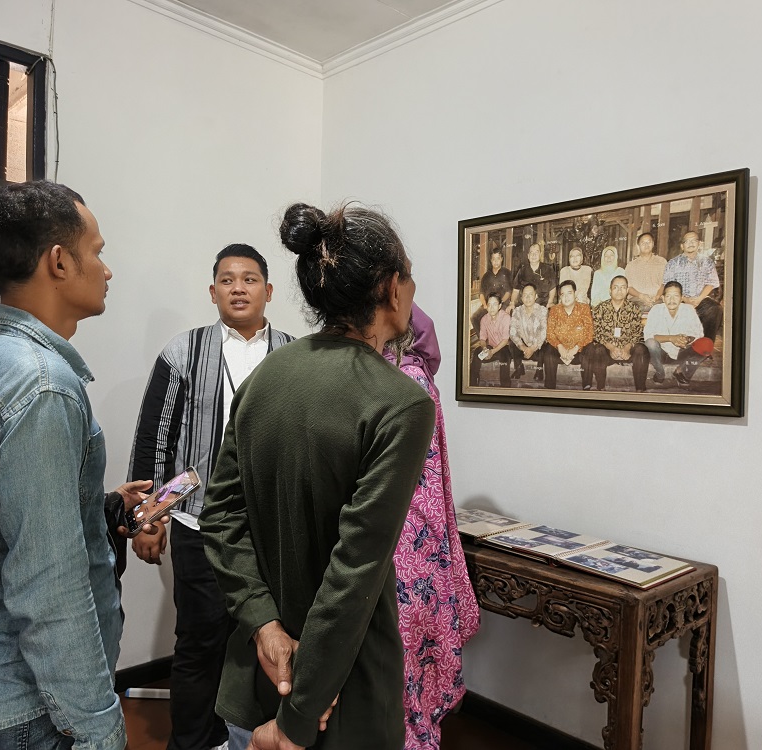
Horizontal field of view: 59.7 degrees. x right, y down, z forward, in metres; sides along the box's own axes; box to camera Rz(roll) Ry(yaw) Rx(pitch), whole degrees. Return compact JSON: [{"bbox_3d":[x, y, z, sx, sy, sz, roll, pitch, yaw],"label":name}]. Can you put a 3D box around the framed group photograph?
[{"bbox_3d":[0.671,-0.237,2.239,1.020,0.698,0.037,2,1,45],"label":"framed group photograph"}]

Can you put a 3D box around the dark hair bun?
[{"bbox_3d":[-0.126,-0.234,1.070,0.075,0.081,0.072,1,0,0],"label":"dark hair bun"}]

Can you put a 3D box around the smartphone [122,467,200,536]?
[{"bbox_3d":[-0.448,0.258,1.374,0.162,0.011,0.076,-37,35,-12],"label":"smartphone"}]

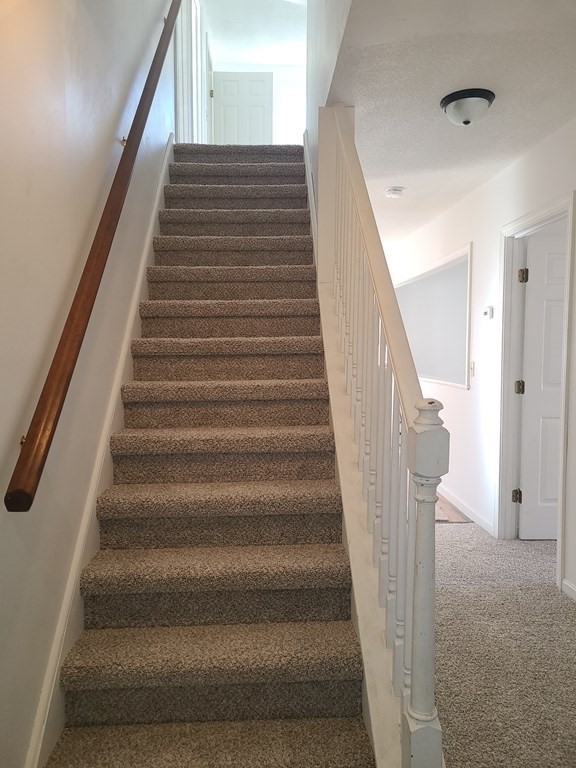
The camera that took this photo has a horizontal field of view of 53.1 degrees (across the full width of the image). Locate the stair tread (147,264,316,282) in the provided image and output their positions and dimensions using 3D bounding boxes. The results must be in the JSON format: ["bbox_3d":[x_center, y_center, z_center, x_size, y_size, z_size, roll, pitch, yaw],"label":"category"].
[{"bbox_3d":[-0.301,-0.603,3.184,0.898,0.070,0.237,-1,4,-2],"label":"stair tread"}]

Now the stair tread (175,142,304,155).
[{"bbox_3d":[-0.352,-1.647,4.147,0.898,0.070,0.237,-1,4,-2],"label":"stair tread"}]

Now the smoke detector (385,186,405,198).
[{"bbox_3d":[0.786,-1.397,4.207,0.150,0.045,0.150,-1,5,-2],"label":"smoke detector"}]

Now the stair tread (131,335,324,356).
[{"bbox_3d":[-0.280,-0.186,2.799,0.898,0.070,0.237,-1,4,-2],"label":"stair tread"}]

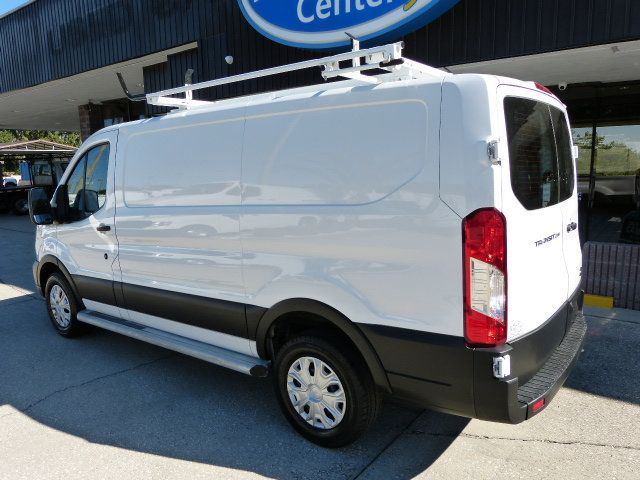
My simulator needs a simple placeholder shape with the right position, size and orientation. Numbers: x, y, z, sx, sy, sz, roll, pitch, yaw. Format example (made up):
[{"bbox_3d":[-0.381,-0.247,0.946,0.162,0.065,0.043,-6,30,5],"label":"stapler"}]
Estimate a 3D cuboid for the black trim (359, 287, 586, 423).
[{"bbox_3d":[1.158,0.493,2.977,0.857,0.449,2.040,3,10,38],"label":"black trim"}]

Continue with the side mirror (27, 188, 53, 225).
[{"bbox_3d":[-2.579,-0.311,4.287,0.143,0.316,0.214,3,10,38],"label":"side mirror"}]

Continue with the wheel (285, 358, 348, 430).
[{"bbox_3d":[0.009,0.884,2.739,0.439,0.439,0.143,4,11,38],"label":"wheel"}]

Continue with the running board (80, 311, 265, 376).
[{"bbox_3d":[-1.282,0.729,3.611,2.326,0.097,0.173,4,11,38],"label":"running board"}]

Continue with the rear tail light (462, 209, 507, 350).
[{"bbox_3d":[0.723,0.170,2.022,0.184,0.602,0.133,3,10,38],"label":"rear tail light"}]

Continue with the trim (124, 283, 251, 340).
[{"bbox_3d":[-1.034,0.487,3.381,1.499,0.230,0.051,3,10,38],"label":"trim"}]

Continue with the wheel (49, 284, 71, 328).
[{"bbox_3d":[-2.639,0.679,4.807,0.439,0.439,0.143,4,11,38],"label":"wheel"}]

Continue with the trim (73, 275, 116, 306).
[{"bbox_3d":[-2.013,0.441,4.157,0.704,0.230,0.051,3,10,38],"label":"trim"}]

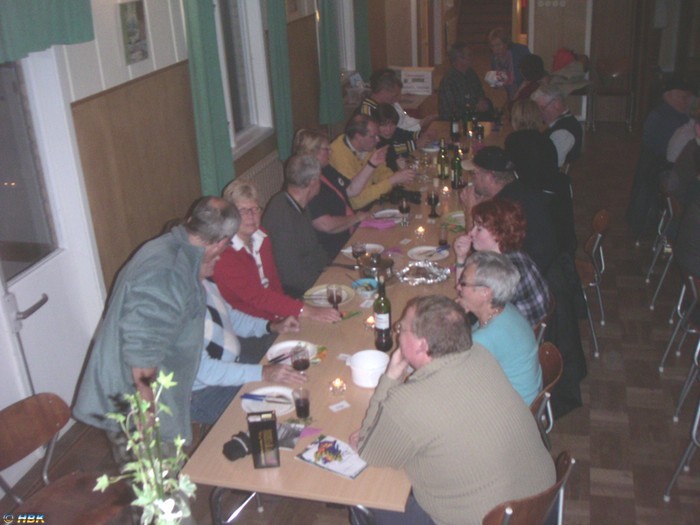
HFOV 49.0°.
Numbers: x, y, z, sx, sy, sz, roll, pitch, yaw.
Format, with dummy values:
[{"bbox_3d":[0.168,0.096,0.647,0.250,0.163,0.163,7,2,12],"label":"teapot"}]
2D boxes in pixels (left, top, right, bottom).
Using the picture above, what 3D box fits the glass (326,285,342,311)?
[{"bbox_3d":[-0.066,0.174,3.536,0.074,0.148,0.074,3,24,15],"label":"glass"}]

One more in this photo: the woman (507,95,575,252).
[{"bbox_3d":[1.181,-0.485,5.343,0.700,1.260,0.500,18,31,40],"label":"woman"}]

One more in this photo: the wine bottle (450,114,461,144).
[{"bbox_3d":[0.833,-1.089,6.040,0.075,0.280,0.075,4,24,13],"label":"wine bottle"}]

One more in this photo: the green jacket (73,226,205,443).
[{"bbox_3d":[-0.761,0.260,2.865,0.480,0.800,0.580,11,17,-24],"label":"green jacket"}]

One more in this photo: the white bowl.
[{"bbox_3d":[0.075,0.421,3.003,0.155,0.092,0.155,-3,22,1],"label":"white bowl"}]

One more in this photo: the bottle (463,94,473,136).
[{"bbox_3d":[0.957,-1.187,6.225,0.077,0.310,0.077,4,24,13],"label":"bottle"}]

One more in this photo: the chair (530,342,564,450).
[{"bbox_3d":[0.642,0.706,3.245,0.510,0.810,0.440,3,24,15],"label":"chair"}]

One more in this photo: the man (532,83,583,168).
[{"bbox_3d":[1.374,-0.689,5.785,0.700,1.260,0.500,3,24,15],"label":"man"}]

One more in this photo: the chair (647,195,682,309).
[{"bbox_3d":[2.290,-0.134,5.119,0.480,0.780,0.460,3,23,14],"label":"chair"}]

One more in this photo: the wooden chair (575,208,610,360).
[{"bbox_3d":[1.272,0.064,4.522,0.500,0.800,0.450,7,25,20],"label":"wooden chair"}]

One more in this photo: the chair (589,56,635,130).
[{"bbox_3d":[3.246,-2.070,9.422,0.460,0.790,0.500,4,24,13],"label":"chair"}]

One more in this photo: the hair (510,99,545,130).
[{"bbox_3d":[1.186,-0.989,5.134,0.200,0.240,0.220,-10,23,-15],"label":"hair"}]

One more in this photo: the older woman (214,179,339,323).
[{"bbox_3d":[-0.371,0.275,3.780,0.720,1.280,0.530,16,30,38],"label":"older woman"}]

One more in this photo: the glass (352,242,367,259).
[{"bbox_3d":[0.050,-0.034,3.779,0.070,0.150,0.070,4,24,13],"label":"glass"}]

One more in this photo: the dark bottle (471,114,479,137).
[{"bbox_3d":[1.097,-1.213,6.747,0.066,0.205,0.066,3,23,14],"label":"dark bottle"}]

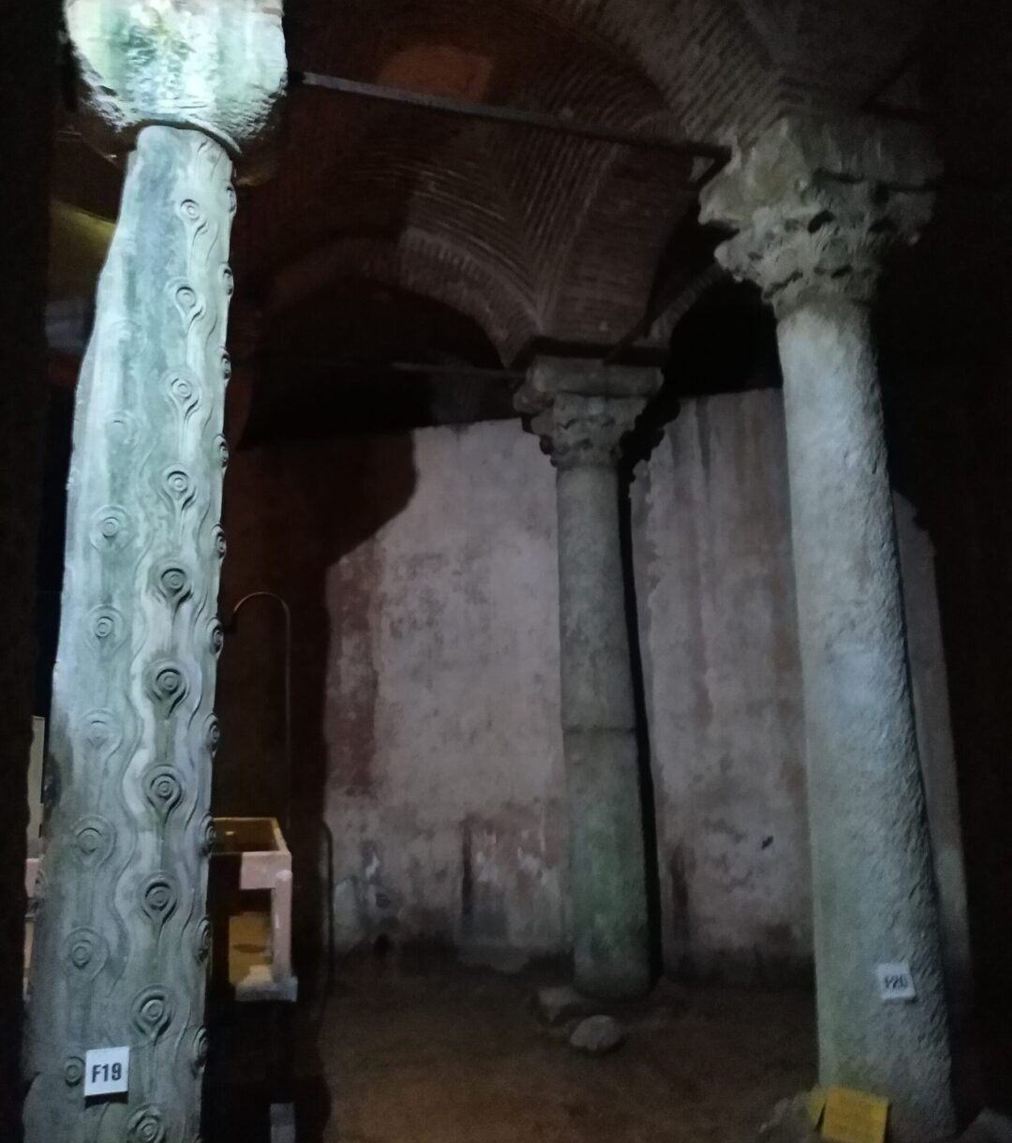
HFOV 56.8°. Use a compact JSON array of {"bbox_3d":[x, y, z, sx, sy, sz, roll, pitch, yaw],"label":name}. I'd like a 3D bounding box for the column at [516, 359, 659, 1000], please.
[{"bbox_3d":[1.070,1.187,11.270,1.380,7.100,1.380,2,-11,-18],"label":"column"}]

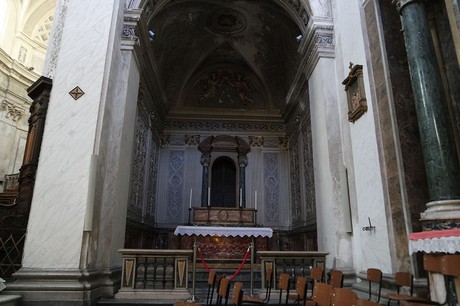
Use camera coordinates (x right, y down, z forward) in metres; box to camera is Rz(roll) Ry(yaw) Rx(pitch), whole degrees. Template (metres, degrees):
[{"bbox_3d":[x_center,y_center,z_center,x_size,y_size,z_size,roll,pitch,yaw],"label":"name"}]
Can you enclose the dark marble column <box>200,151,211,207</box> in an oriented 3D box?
[{"bbox_3d":[-0.817,0.845,10.303,0.320,1.884,0.290,1,-14,-1],"label":"dark marble column"}]

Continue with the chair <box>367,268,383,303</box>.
[{"bbox_3d":[1.840,2.032,4.230,0.490,0.815,0.410,1,-14,-4],"label":"chair"}]

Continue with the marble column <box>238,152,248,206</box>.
[{"bbox_3d":[0.453,0.892,10.294,0.320,1.874,0.320,1,-14,-1],"label":"marble column"}]

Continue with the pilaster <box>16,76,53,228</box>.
[{"bbox_3d":[-4.173,0.057,6.553,0.820,3.225,0.360,-13,-19,42],"label":"pilaster"}]

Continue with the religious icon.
[{"bbox_3d":[2.278,-1.125,5.597,0.130,1.170,0.590,1,-14,-2],"label":"religious icon"}]

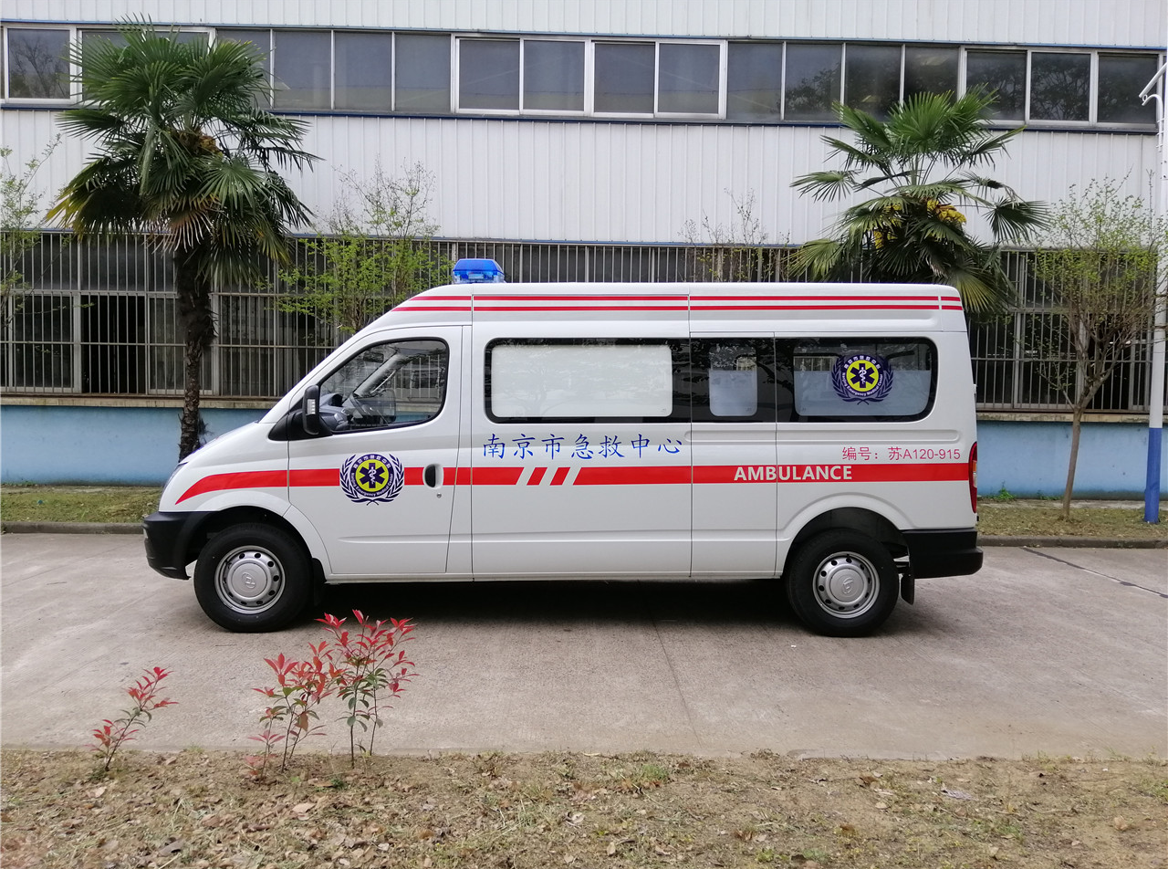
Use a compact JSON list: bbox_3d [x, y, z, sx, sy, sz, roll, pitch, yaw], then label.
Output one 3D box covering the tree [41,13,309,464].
[{"bbox_3d":[-4.871,-2.021,10.632,3.251,5.832,3.251,1,2,-1],"label":"tree"}]

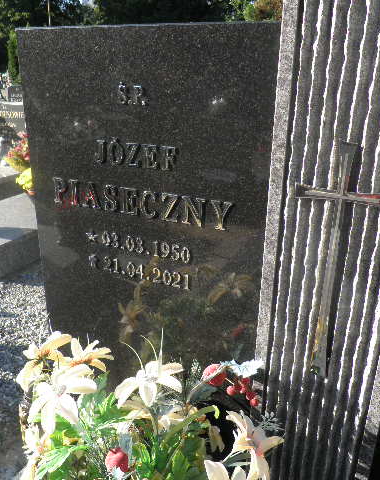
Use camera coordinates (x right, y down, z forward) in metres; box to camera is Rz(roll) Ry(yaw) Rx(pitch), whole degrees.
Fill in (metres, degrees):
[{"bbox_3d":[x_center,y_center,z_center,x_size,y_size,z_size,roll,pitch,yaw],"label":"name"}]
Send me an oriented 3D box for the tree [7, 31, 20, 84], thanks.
[{"bbox_3d":[-8.398,-8.640,21.333,0.900,2.610,0.900,12,24,25],"label":"tree"}]

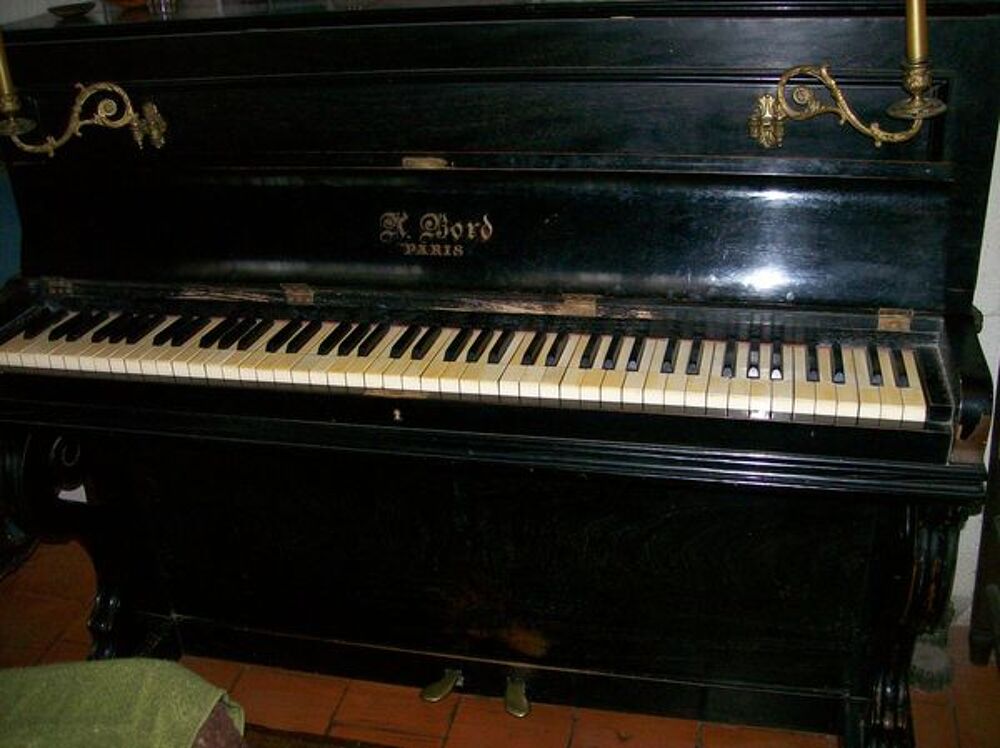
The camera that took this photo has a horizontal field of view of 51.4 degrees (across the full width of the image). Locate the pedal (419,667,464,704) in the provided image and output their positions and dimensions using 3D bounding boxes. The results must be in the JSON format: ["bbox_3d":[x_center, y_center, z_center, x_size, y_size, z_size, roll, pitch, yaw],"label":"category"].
[{"bbox_3d":[-0.094,0.501,1.673,0.038,0.021,0.083,9,26,25],"label":"pedal"}]

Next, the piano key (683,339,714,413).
[{"bbox_3d":[0.232,-0.001,1.203,0.023,0.020,0.140,3,27,13],"label":"piano key"}]

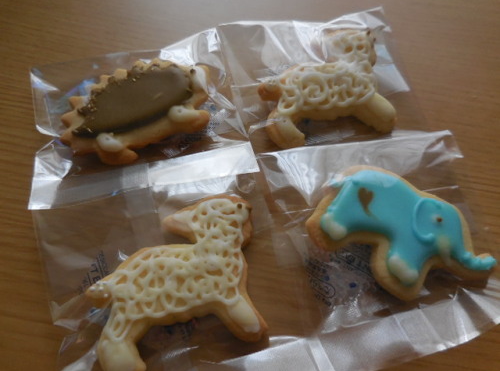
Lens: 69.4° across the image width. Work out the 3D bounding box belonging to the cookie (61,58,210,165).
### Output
[{"bbox_3d":[-0.056,-0.041,0.187,0.081,0.012,0.047,-23,71,-12],"label":"cookie"}]

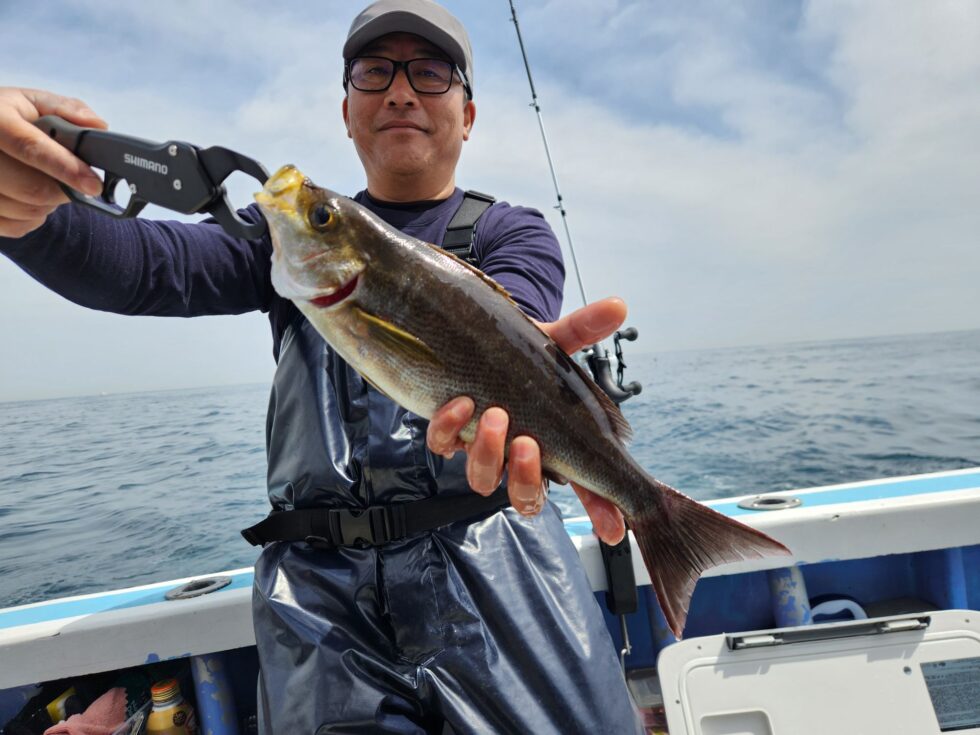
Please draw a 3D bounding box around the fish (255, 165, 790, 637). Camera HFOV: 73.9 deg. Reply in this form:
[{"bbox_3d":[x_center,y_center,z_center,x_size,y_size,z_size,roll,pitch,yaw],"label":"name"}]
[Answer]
[{"bbox_3d":[0.012,0.016,0.435,0.425,0.100,0.060,41,3,3],"label":"fish"}]

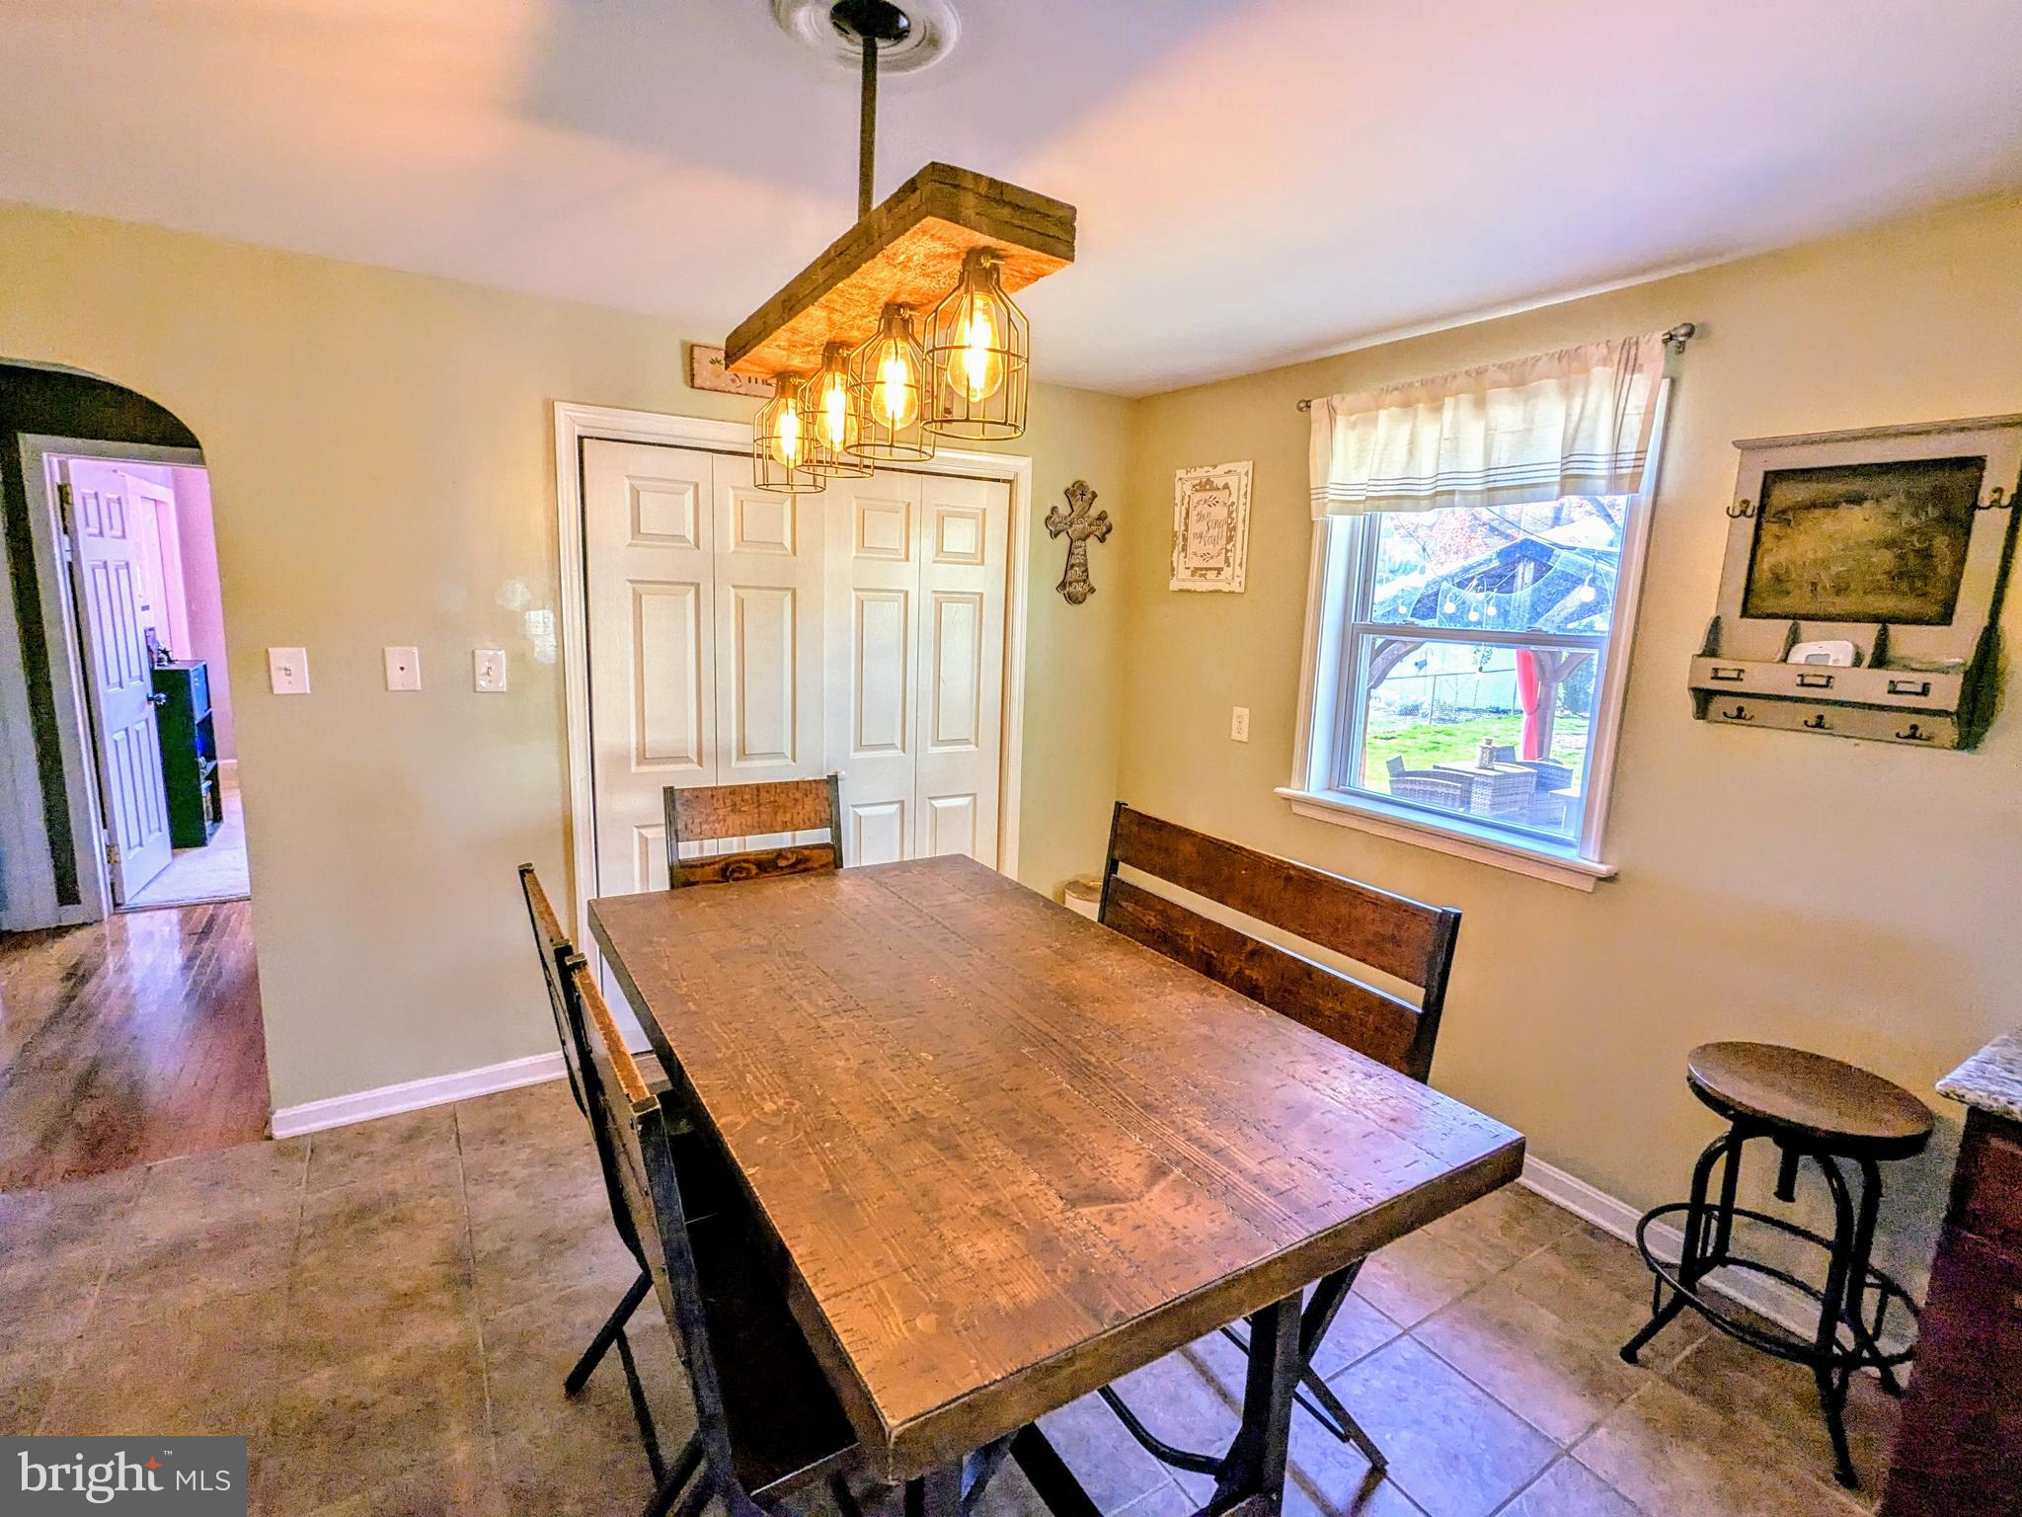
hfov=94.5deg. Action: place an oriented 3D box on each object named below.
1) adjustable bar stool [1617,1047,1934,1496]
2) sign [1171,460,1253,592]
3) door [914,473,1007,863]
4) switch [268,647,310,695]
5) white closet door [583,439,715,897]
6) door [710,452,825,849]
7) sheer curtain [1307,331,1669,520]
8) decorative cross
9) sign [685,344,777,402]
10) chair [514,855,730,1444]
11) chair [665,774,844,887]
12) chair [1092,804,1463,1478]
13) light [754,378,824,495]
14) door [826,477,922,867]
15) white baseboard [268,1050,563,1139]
[{"bbox_3d":[1.642,1.012,1.985,0.450,0.670,0.450,-4,12,-33],"label":"adjustable bar stool"},{"bbox_3d":[0.756,-0.864,3.538,0.025,0.462,0.406,-4,12,-32],"label":"sign"},{"bbox_3d":[-0.212,-0.065,3.751,0.387,2.024,0.035,-4,12,-32],"label":"door"},{"bbox_3d":[-1.954,-0.235,2.535,0.080,0.124,0.020,-4,12,-32],"label":"switch"},{"bbox_3d":[-1.188,0.007,3.148,0.395,2.024,0.035,-4,12,-32],"label":"white closet door"},{"bbox_3d":[-0.845,-0.003,3.306,0.376,2.025,0.035,-4,11,-29],"label":"door"},{"bbox_3d":[1.250,-0.890,2.627,0.060,0.372,1.018,-4,12,-32],"label":"sheer curtain"},{"bbox_3d":[0.265,-0.854,3.719,0.318,0.489,0.025,-4,11,-29],"label":"decorative cross"},{"bbox_3d":[-0.614,-1.244,3.139,0.885,0.130,0.020,-4,11,-29],"label":"sign"},{"bbox_3d":[-0.557,0.758,1.725,0.530,1.108,0.470,-4,12,-33],"label":"chair"},{"bbox_3d":[-0.574,0.647,2.323,0.450,1.100,0.550,-3,11,-27],"label":"chair"},{"bbox_3d":[0.272,0.752,1.930,0.585,1.107,0.945,-4,12,-33],"label":"chair"},{"bbox_3d":[-0.402,-0.590,1.700,0.125,0.210,0.125,-4,12,-32],"label":"light"},{"bbox_3d":[-0.522,-0.023,3.488,0.366,2.025,0.035,-4,11,-29],"label":"door"},{"bbox_3d":[-1.771,1.025,2.897,0.830,0.083,0.015,-4,12,-32],"label":"white baseboard"}]

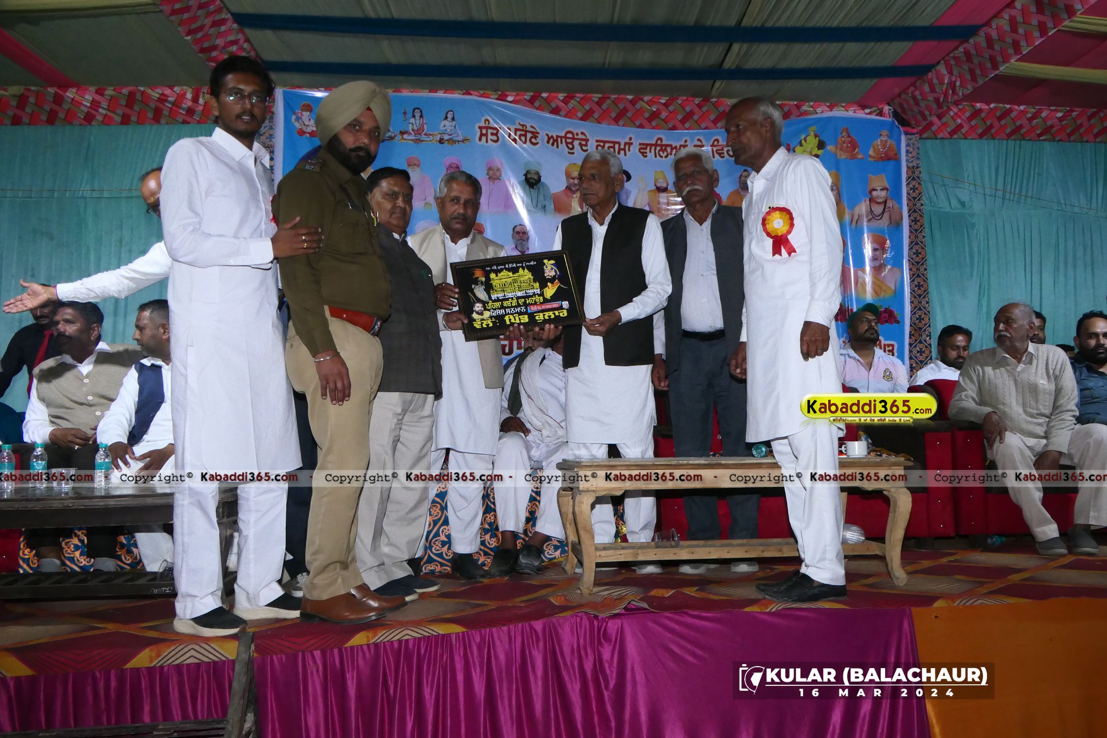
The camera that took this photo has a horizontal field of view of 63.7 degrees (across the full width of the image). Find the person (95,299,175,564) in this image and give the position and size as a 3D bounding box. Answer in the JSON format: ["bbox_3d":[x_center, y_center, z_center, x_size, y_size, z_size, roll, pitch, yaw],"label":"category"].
[{"bbox_3d":[-1.660,0.254,3.820,0.570,1.160,0.800,0,-3,-14],"label":"person"}]

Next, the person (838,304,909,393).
[{"bbox_3d":[1.940,0.265,5.350,0.560,1.350,0.800,0,-3,6],"label":"person"}]

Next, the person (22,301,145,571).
[{"bbox_3d":[-2.030,0.256,3.900,0.580,1.170,0.850,1,-3,-19],"label":"person"}]

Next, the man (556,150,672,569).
[{"bbox_3d":[0.210,-0.055,3.630,0.570,1.730,0.460,-2,-3,24],"label":"man"}]

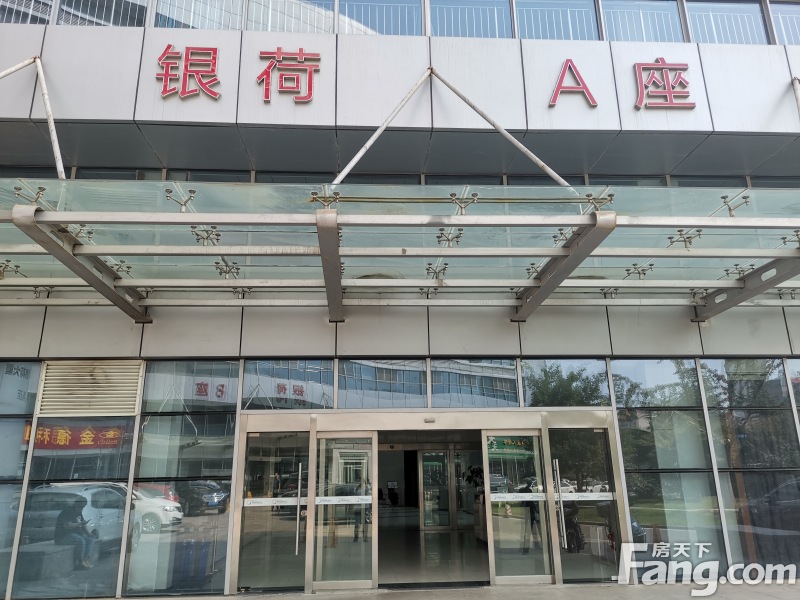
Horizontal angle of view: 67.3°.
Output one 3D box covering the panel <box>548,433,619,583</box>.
[{"bbox_3d":[2.679,2.937,8.699,0.886,2.112,0.060,0,-17,-4],"label":"panel"}]

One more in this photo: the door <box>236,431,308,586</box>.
[{"bbox_3d":[-1.772,2.976,8.508,0.910,2.157,0.060,0,-17,-4],"label":"door"}]

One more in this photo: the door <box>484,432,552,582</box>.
[{"bbox_3d":[1.723,3.000,8.781,0.933,2.113,0.060,0,-17,-4],"label":"door"}]

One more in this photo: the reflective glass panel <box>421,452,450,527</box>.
[{"bbox_3d":[1.013,5.295,16.757,0.917,2.140,0.060,0,-17,-4],"label":"reflective glass panel"}]

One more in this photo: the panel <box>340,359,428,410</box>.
[{"bbox_3d":[-0.254,1.278,9.126,1.356,0.746,0.060,0,-17,-4],"label":"panel"}]

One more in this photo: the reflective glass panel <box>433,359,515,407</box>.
[{"bbox_3d":[1.184,1.341,9.570,1.392,0.754,0.060,0,-18,-3],"label":"reflective glass panel"}]

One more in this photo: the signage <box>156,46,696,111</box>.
[{"bbox_3d":[0.496,-3.343,9.057,8.126,0.963,0.120,0,-17,-4],"label":"signage"}]

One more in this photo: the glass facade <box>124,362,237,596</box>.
[{"bbox_3d":[-3.044,2.433,8.493,1.341,3.168,0.070,0,-17,-4],"label":"glass facade"}]

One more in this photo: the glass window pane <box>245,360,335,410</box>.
[{"bbox_3d":[-1.743,1.335,9.406,1.425,0.760,0.060,0,-18,-3],"label":"glass window pane"}]

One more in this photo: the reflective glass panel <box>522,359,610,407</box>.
[{"bbox_3d":[2.538,1.264,9.166,1.333,0.738,0.040,0,-17,-3],"label":"reflective glass panel"}]

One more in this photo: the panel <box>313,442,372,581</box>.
[{"bbox_3d":[-0.768,2.944,8.513,0.904,2.103,0.070,0,-17,-4],"label":"panel"}]

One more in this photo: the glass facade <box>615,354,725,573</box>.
[{"bbox_3d":[4.043,2.460,9.052,1.392,3.194,0.080,0,-17,-4],"label":"glass facade"}]

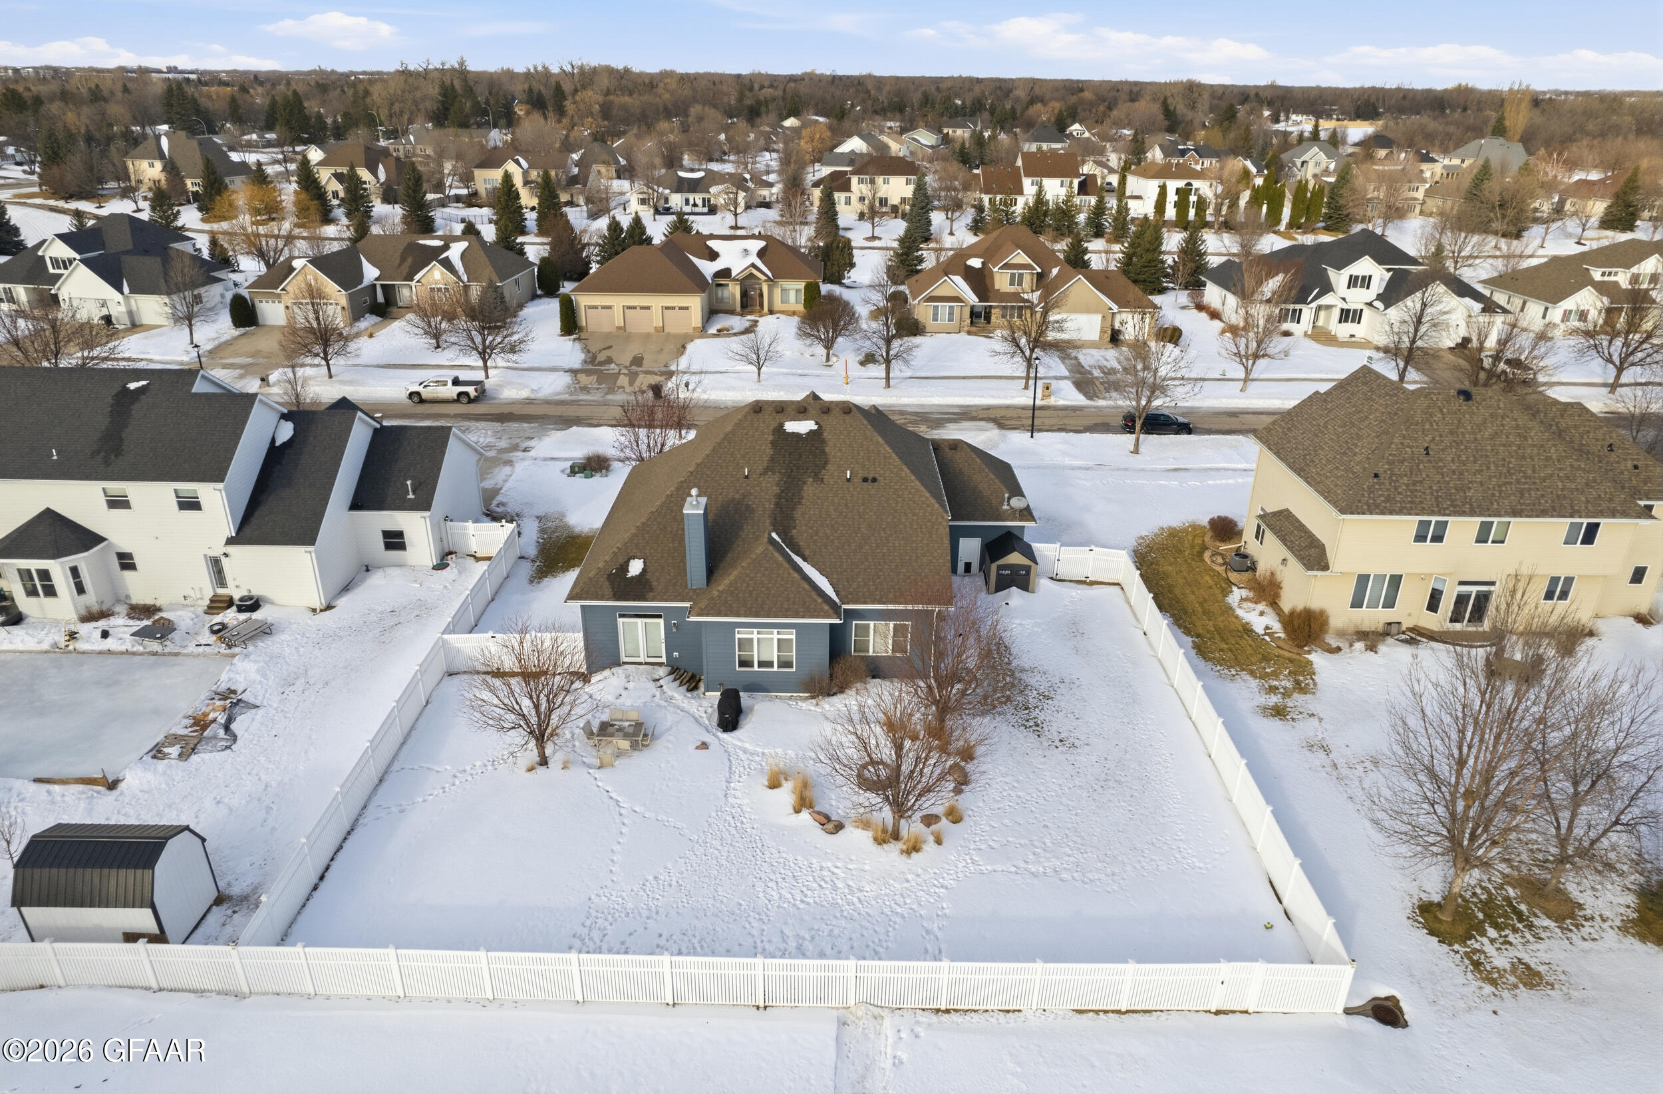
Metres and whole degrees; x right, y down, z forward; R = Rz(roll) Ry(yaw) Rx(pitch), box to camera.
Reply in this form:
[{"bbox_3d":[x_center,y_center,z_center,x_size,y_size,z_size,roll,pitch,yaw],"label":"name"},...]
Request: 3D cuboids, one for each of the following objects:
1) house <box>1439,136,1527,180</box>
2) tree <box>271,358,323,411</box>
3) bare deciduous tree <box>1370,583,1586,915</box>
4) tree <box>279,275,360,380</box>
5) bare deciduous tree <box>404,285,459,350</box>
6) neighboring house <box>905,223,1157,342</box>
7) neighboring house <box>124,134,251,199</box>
[{"bbox_3d":[167.494,-101.041,263.985,21.000,10.300,15.000,1,25,0],"label":"house"},{"bbox_3d":[-36.271,-10.106,68.904,3.600,5.600,3.600,1,25,0],"label":"tree"},{"bbox_3d":[18.009,6.354,28.640,5.800,10.200,5.630,1,25,0],"label":"bare deciduous tree"},{"bbox_3d":[-40.974,-17.534,81.356,6.300,8.400,6.300,1,25,0],"label":"tree"},{"bbox_3d":[-34.940,-20.200,89.240,5.000,5.520,5.000,1,25,0],"label":"bare deciduous tree"},{"bbox_3d":[19.662,-27.020,101.698,23.200,9.300,15.600,1,25,0],"label":"neighboring house"},{"bbox_3d":[-122.529,-73.415,194.749,18.400,10.900,12.400,8,26,15],"label":"neighboring house"}]

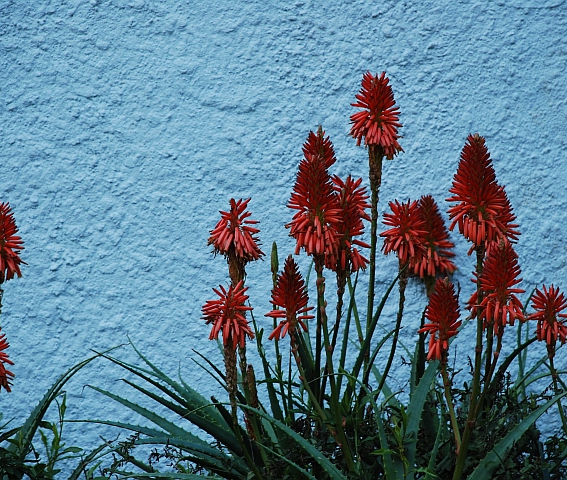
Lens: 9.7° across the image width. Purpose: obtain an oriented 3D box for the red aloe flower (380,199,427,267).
[{"bbox_3d":[0.238,-0.014,6.640,0.090,0.134,0.088,0,4,0],"label":"red aloe flower"}]

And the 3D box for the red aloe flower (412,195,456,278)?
[{"bbox_3d":[0.304,-0.007,6.780,0.090,0.168,0.087,0,4,0],"label":"red aloe flower"}]

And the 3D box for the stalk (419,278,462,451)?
[{"bbox_3d":[0.305,0.241,6.500,0.082,0.335,0.079,0,4,0],"label":"stalk"}]

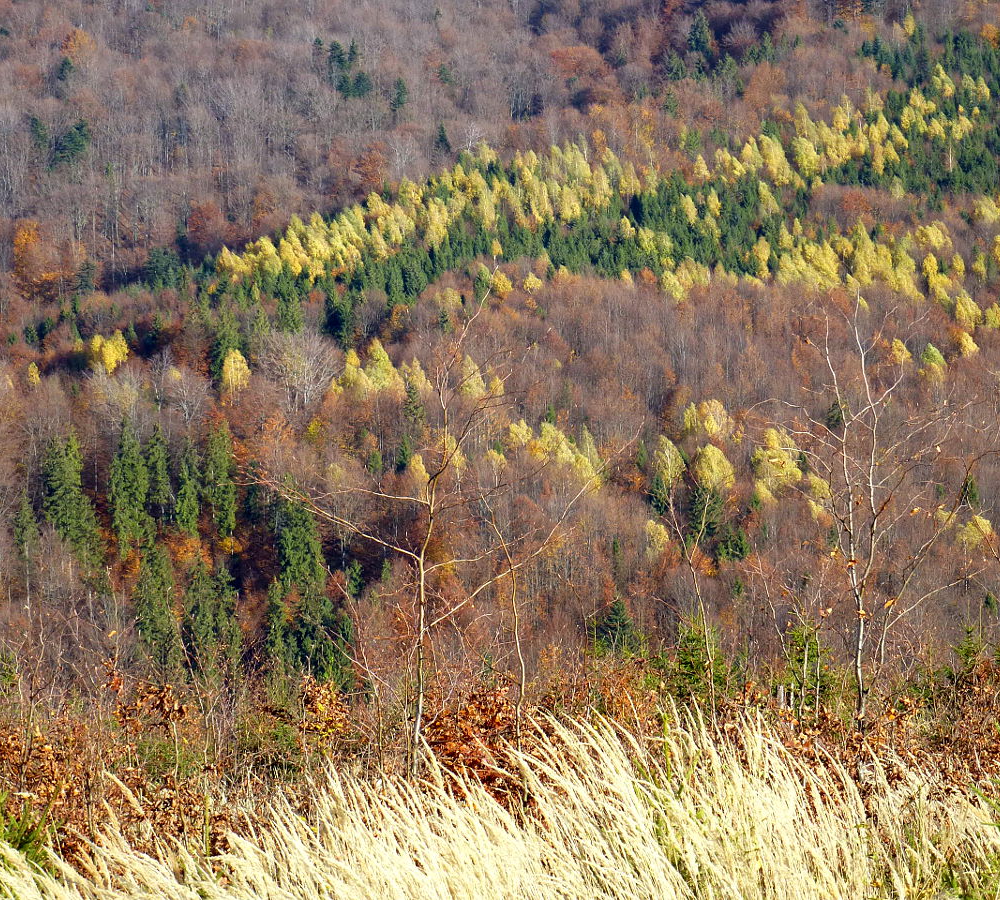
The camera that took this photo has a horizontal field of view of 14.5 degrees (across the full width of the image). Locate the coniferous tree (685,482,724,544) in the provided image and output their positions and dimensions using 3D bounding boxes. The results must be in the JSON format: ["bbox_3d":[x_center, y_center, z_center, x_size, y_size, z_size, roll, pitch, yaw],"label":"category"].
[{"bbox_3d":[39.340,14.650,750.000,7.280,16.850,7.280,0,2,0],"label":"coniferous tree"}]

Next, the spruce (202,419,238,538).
[{"bbox_3d":[-45.830,7.030,640.000,5.550,23.690,5.550,0,2,0],"label":"spruce"}]

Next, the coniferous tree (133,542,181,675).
[{"bbox_3d":[-49.540,24.590,565.000,6.630,23.080,6.630,0,2,0],"label":"coniferous tree"}]

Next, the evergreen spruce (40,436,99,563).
[{"bbox_3d":[-66.880,9.030,610.000,8.100,24.140,8.100,0,2,0],"label":"evergreen spruce"}]

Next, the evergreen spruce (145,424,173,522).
[{"bbox_3d":[-56.670,7.050,650.000,4.980,22.570,4.980,0,2,0],"label":"evergreen spruce"}]

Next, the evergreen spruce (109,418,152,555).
[{"bbox_3d":[-58.480,7.440,620.000,6.960,24.850,6.960,0,2,0],"label":"evergreen spruce"}]

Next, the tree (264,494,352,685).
[{"bbox_3d":[-27.720,22.120,570.000,10.910,30.120,10.910,0,2,0],"label":"tree"}]

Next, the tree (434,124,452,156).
[{"bbox_3d":[-18.030,-96.850,1250.000,5.740,15.320,5.740,0,2,0],"label":"tree"}]

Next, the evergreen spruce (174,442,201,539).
[{"bbox_3d":[-51.060,8.410,640.000,4.410,19.930,4.410,0,2,0],"label":"evergreen spruce"}]

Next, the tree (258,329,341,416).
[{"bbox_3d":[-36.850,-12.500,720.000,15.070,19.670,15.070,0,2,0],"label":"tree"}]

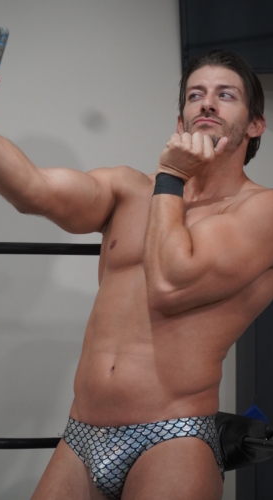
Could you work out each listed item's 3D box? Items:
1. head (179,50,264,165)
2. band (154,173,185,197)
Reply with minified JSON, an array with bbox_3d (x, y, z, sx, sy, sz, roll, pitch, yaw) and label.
[{"bbox_3d":[0.174,-0.291,4.200,0.180,0.240,0.220,1,-23,18],"label":"head"},{"bbox_3d":[0.064,-0.128,4.080,0.062,0.045,0.053,5,-14,14],"label":"band"}]

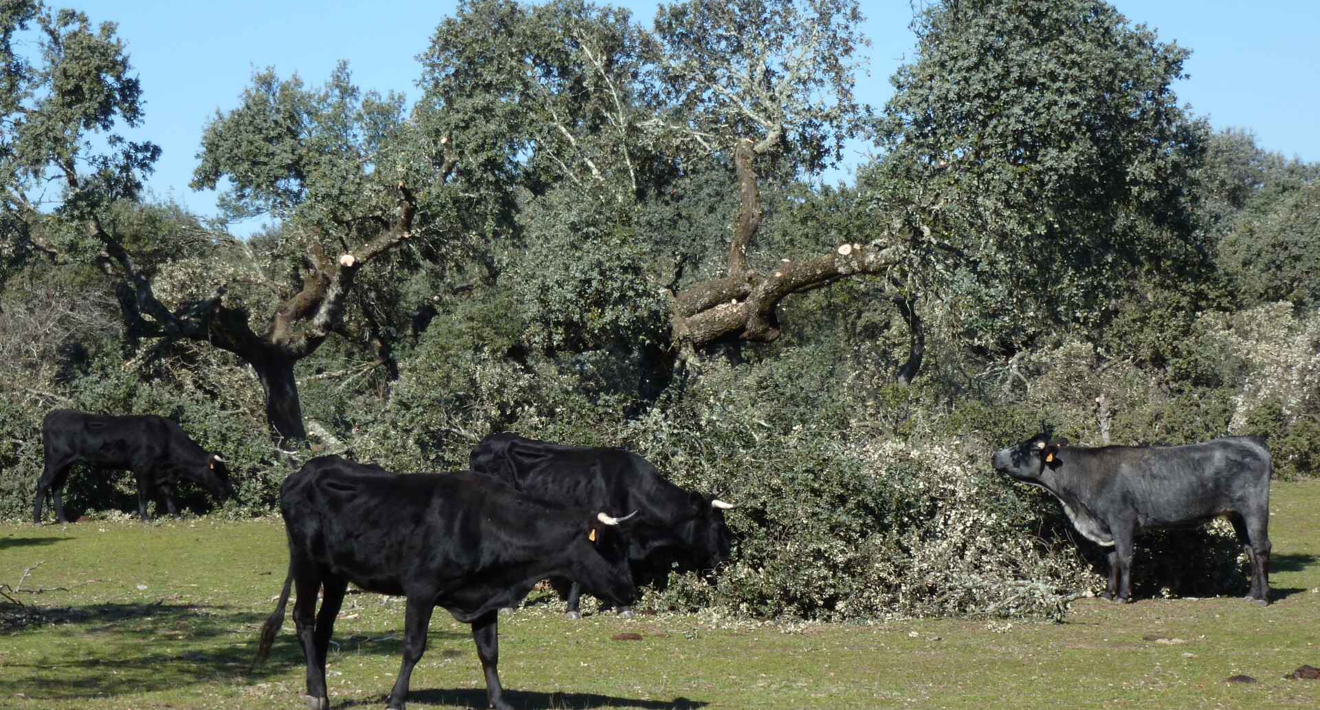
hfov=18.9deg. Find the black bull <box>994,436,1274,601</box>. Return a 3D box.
[{"bbox_3d":[3.648,1.263,30.600,2.148,1.309,0.550,0,0,-10],"label":"black bull"}]

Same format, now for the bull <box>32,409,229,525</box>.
[{"bbox_3d":[-6.065,1.287,45.600,2.246,1.304,0.520,0,0,-6],"label":"bull"}]

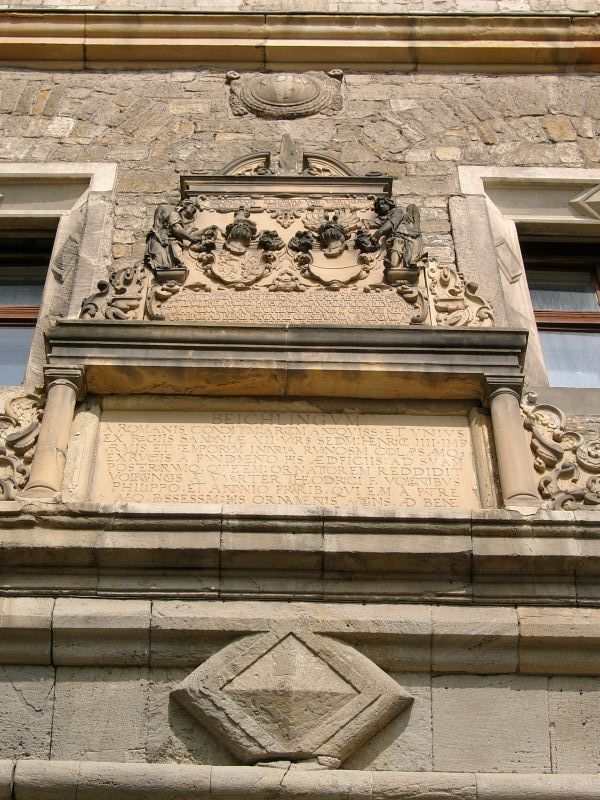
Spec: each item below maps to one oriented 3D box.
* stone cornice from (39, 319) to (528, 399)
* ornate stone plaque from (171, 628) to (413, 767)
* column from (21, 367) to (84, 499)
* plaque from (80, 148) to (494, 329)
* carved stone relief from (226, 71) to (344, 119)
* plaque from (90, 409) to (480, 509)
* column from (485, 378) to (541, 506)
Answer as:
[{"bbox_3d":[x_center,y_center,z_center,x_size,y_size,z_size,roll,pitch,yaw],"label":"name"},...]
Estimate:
[{"bbox_3d":[-0.061,-0.161,6.993,2.295,0.243,0.261,1,-50,-1],"label":"stone cornice"},{"bbox_3d":[-0.031,1.109,5.659,0.922,0.608,0.167,1,-50,-1],"label":"ornate stone plaque"},{"bbox_3d":[-1.090,0.194,6.557,0.191,0.886,0.189,1,-50,-1],"label":"column"},{"bbox_3d":[-0.059,-0.894,7.896,2.061,1.958,0.225,1,-50,-1],"label":"plaque"},{"bbox_3d":[-0.088,-1.932,9.169,0.734,0.652,0.180,1,-50,-1],"label":"carved stone relief"},{"bbox_3d":[-0.063,0.279,6.648,1.732,0.725,0.103,1,-50,-1],"label":"plaque"},{"bbox_3d":[0.936,0.231,6.581,0.191,0.886,0.189,1,-50,-1],"label":"column"}]

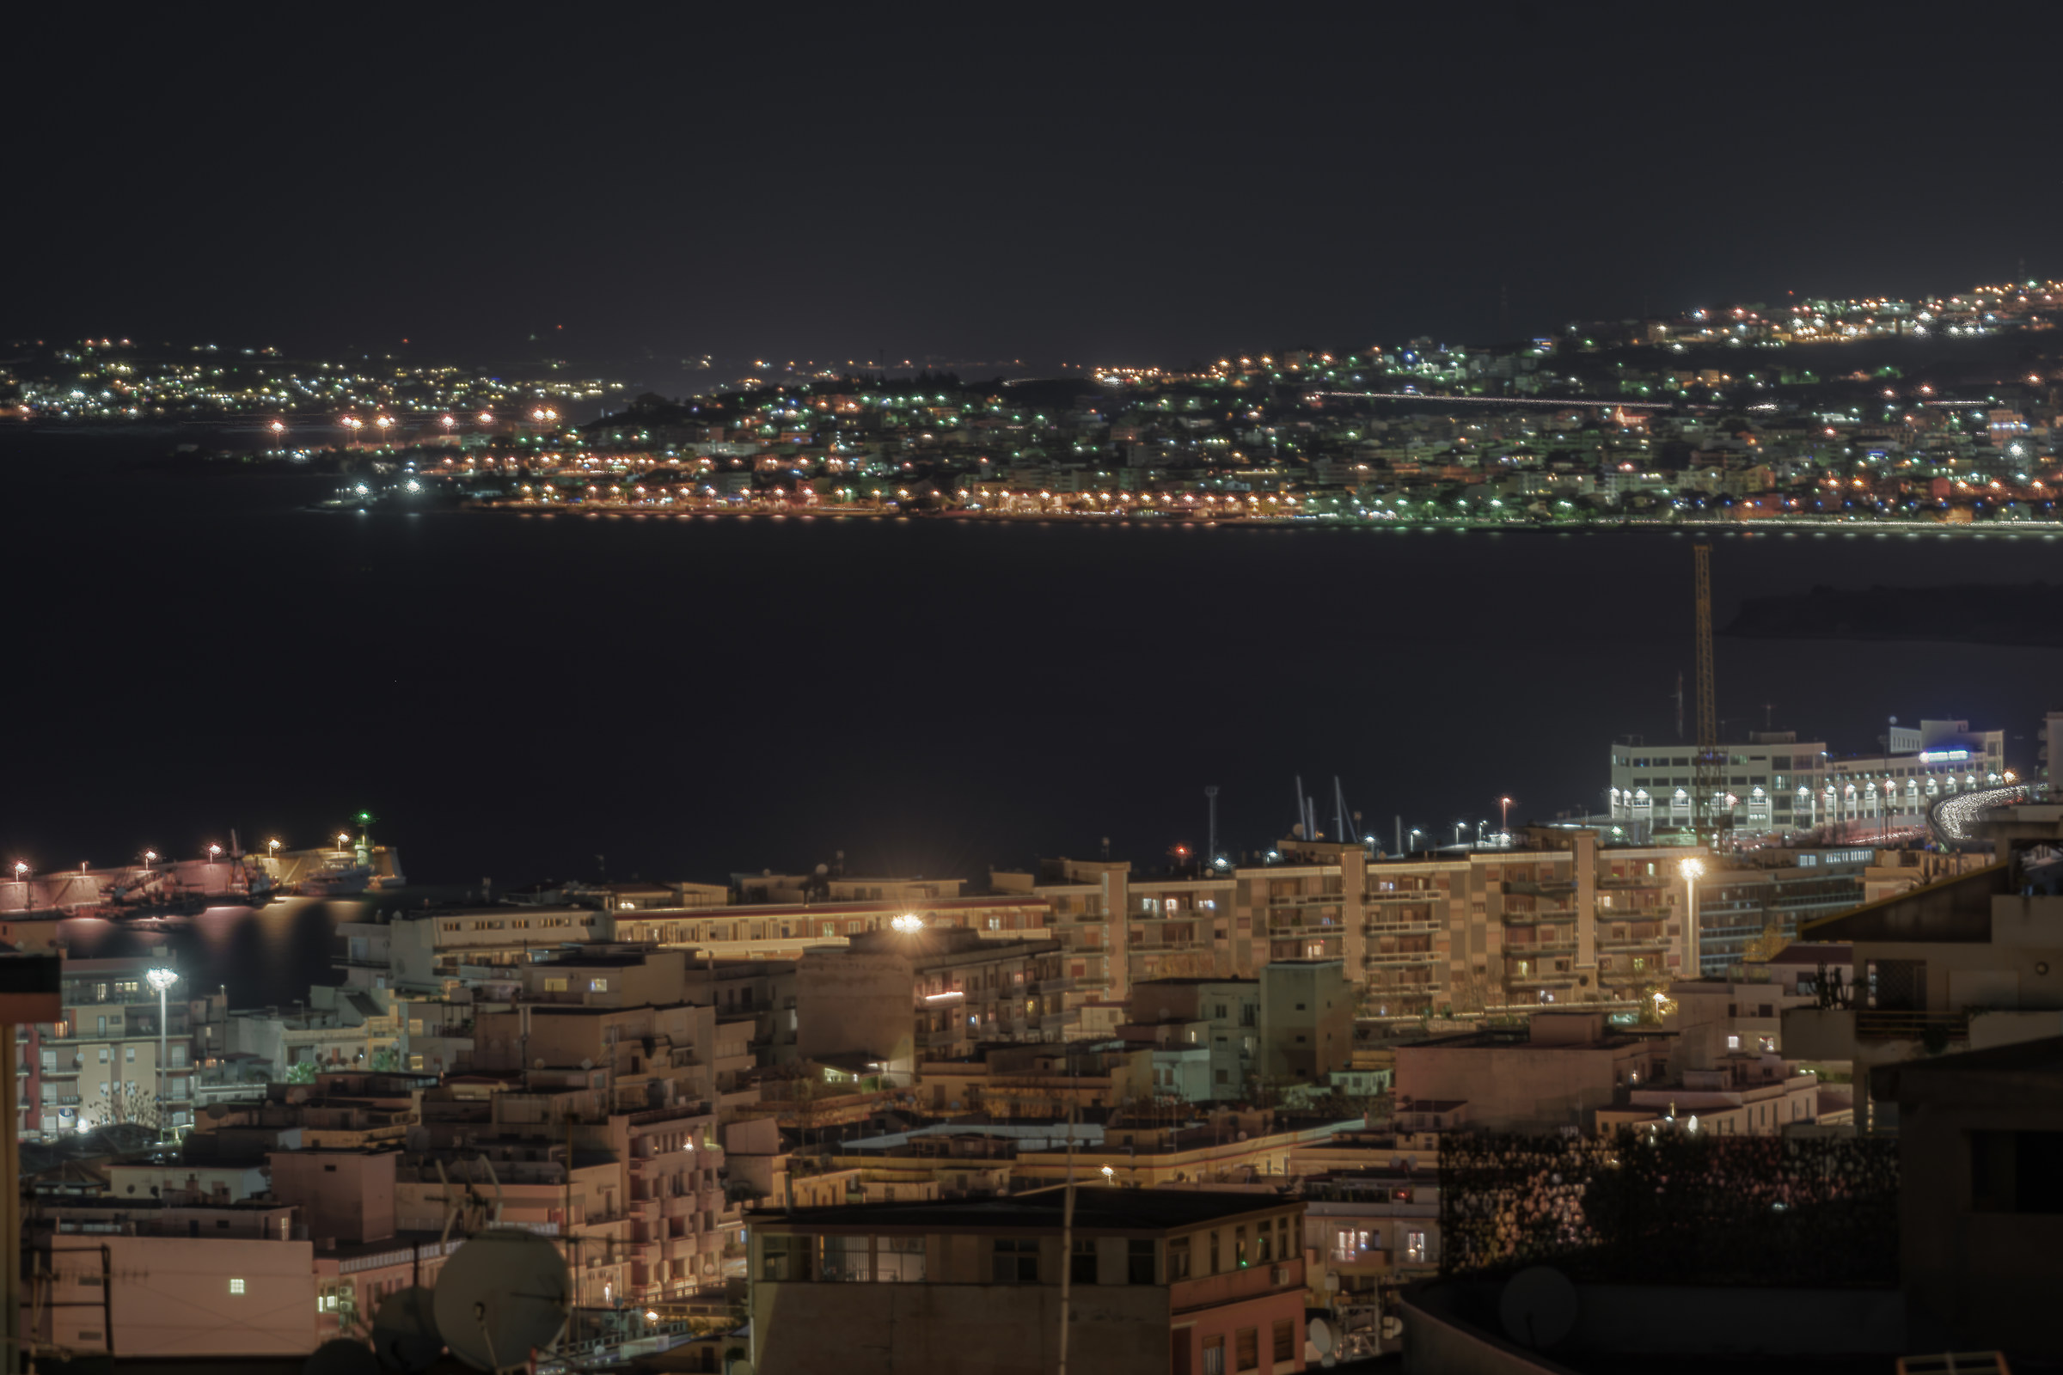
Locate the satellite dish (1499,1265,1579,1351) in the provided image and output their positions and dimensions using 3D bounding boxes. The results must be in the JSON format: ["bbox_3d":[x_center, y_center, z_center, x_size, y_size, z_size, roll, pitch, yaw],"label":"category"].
[{"bbox_3d":[5.227,6.392,118.000,0.820,0.890,0.500,0,-5,16],"label":"satellite dish"}]

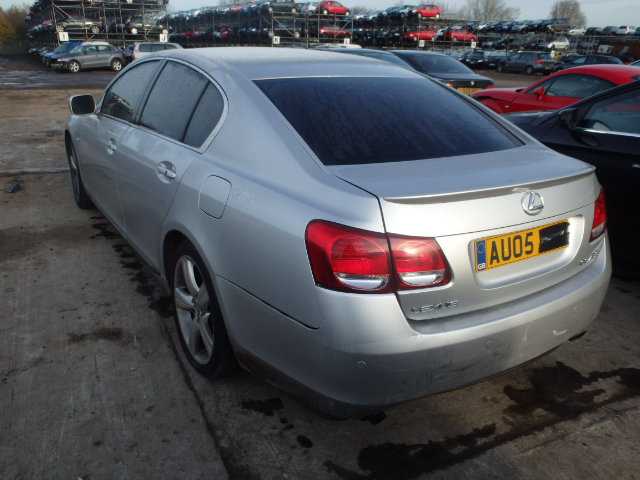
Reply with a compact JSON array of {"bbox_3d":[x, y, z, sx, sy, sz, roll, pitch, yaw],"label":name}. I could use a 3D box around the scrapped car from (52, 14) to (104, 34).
[{"bbox_3d":[-19.081,-16.921,40.650,3.900,1.400,1.740,-10,23,-26],"label":"scrapped car"}]

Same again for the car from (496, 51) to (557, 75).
[{"bbox_3d":[14.236,-12.289,35.869,1.760,1.490,4.200,-9,23,-26],"label":"car"}]

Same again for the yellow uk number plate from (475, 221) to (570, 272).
[{"bbox_3d":[0.721,0.014,1.810,0.520,0.111,0.020,-11,14,-32],"label":"yellow uk number plate"}]

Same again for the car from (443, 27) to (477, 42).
[{"bbox_3d":[15.020,-21.794,54.959,3.800,1.420,1.660,-8,23,-25],"label":"car"}]

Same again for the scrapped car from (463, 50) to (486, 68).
[{"bbox_3d":[12.157,-14.064,40.431,1.680,1.460,3.950,9,22,18],"label":"scrapped car"}]

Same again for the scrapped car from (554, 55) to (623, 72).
[{"bbox_3d":[17.214,-11.045,33.207,1.770,1.420,4.350,-18,28,-41],"label":"scrapped car"}]

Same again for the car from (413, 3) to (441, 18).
[{"bbox_3d":[10.977,-23.663,53.612,3.650,1.430,1.650,-11,24,-29],"label":"car"}]

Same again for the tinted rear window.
[{"bbox_3d":[0.310,-0.578,2.292,1.140,0.100,0.730,-11,46,-32],"label":"tinted rear window"}]

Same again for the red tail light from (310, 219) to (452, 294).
[{"bbox_3d":[0.178,0.041,1.521,0.450,0.205,0.150,-4,21,-15],"label":"red tail light"}]

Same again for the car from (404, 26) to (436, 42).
[{"bbox_3d":[10.505,-21.588,54.385,3.950,1.340,1.700,-11,24,-29],"label":"car"}]

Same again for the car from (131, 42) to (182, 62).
[{"bbox_3d":[-9.872,-11.971,33.957,4.600,1.700,1.790,-7,22,-21],"label":"car"}]

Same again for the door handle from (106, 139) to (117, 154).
[{"bbox_3d":[-1.226,-0.550,3.043,0.050,0.065,0.205,-11,24,-32],"label":"door handle"}]

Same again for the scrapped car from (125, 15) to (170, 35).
[{"bbox_3d":[-14.113,-17.775,42.862,3.850,1.430,1.670,-7,22,-21],"label":"scrapped car"}]

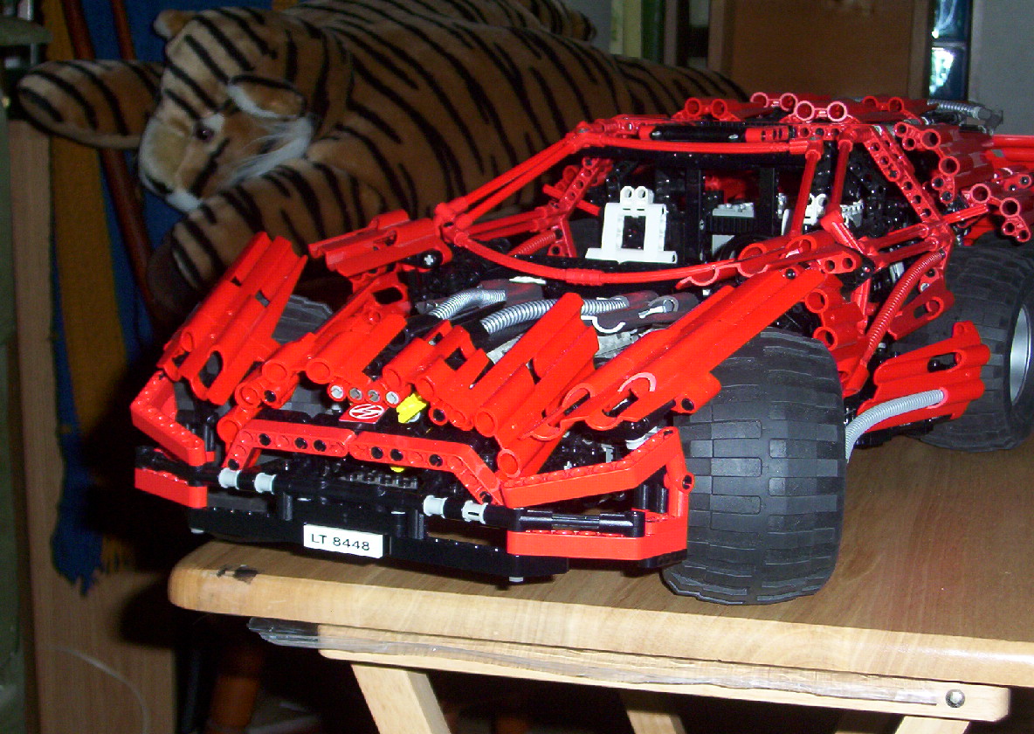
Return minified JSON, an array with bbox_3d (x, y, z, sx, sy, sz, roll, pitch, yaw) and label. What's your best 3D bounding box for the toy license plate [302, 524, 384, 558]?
[{"bbox_3d":[-0.063,0.063,0.691,0.032,0.008,0.003,6,14,26],"label":"toy license plate"}]

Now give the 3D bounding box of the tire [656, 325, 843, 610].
[{"bbox_3d":[0.088,0.038,0.734,0.064,0.105,0.105,0,12,-1],"label":"tire"}]

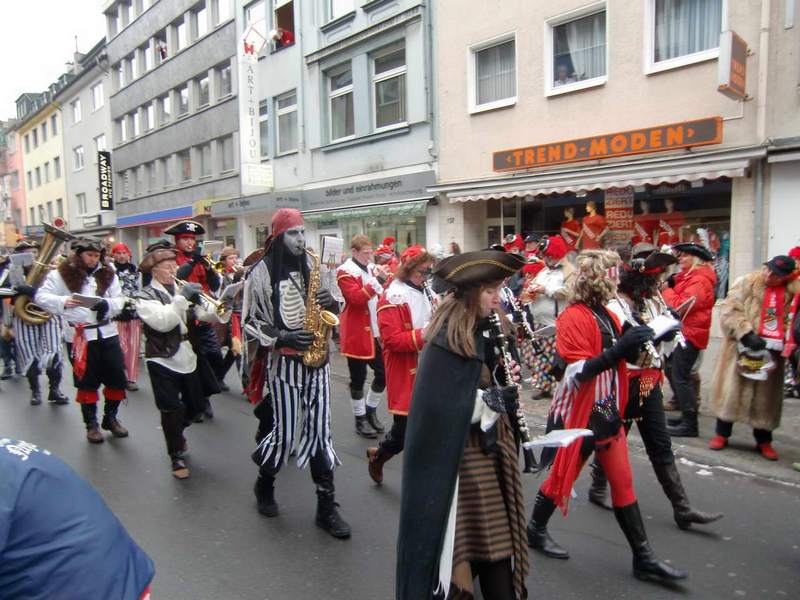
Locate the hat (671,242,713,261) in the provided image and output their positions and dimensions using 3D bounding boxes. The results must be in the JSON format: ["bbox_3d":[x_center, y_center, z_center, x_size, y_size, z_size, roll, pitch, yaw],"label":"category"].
[{"bbox_3d":[2.487,-0.403,4.700,0.330,0.140,0.270,8,1,-23],"label":"hat"}]

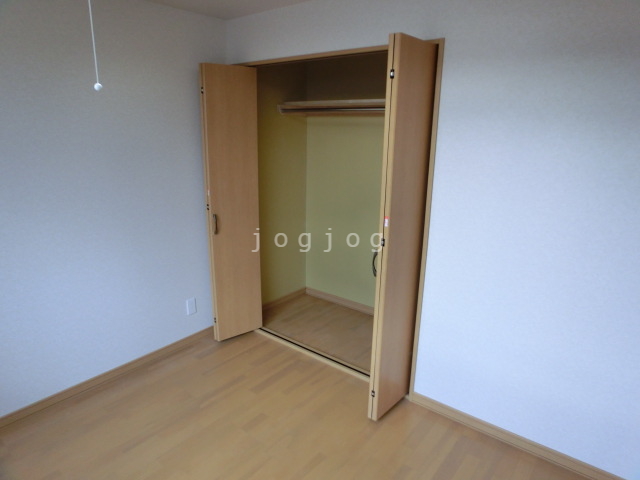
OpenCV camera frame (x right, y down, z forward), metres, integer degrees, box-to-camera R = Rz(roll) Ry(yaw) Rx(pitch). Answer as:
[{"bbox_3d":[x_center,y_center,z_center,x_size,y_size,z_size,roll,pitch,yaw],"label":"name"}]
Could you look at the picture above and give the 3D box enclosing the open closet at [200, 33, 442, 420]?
[{"bbox_3d":[0.125,-0.181,2.825,1.610,2.050,1.230,12,18,36],"label":"open closet"}]

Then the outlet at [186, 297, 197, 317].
[{"bbox_3d":[-0.961,0.501,2.917,0.011,0.121,0.073,12,18,35],"label":"outlet"}]

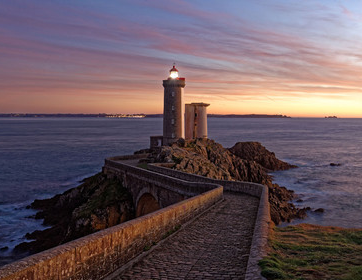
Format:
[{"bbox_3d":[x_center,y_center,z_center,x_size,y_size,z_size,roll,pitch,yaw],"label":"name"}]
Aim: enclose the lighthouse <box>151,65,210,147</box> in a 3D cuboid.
[{"bbox_3d":[-0.494,-11.148,130.580,18.800,27.000,12.500,0,3,0],"label":"lighthouse"}]

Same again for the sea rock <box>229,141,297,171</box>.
[{"bbox_3d":[34.864,6.344,168.622,28.000,11.200,19.000,0,3,0],"label":"sea rock"}]

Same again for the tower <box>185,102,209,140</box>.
[{"bbox_3d":[5.585,-5.638,135.898,7.800,13.200,7.600,0,3,0],"label":"tower"}]

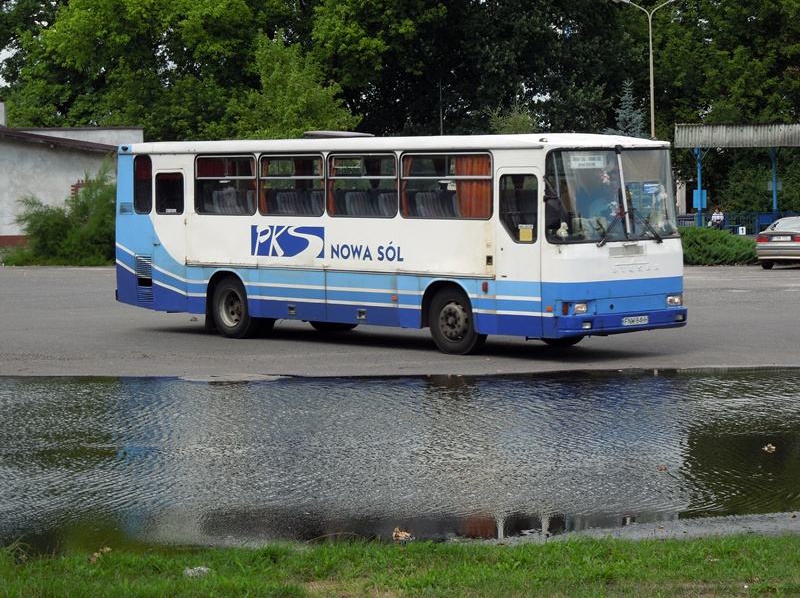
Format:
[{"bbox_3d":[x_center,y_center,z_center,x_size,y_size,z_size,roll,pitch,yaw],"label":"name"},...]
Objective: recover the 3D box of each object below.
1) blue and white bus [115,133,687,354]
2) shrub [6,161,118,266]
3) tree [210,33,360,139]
[{"bbox_3d":[-0.292,-0.905,36.229,2.500,3.020,10.150,-4,4,-41],"label":"blue and white bus"},{"bbox_3d":[-8.918,-2.348,66.500,3.500,2.850,3.000,-1,3,0],"label":"shrub"},{"bbox_3d":[-3.739,-5.176,80.000,4.900,7.000,4.700,-1,3,0],"label":"tree"}]

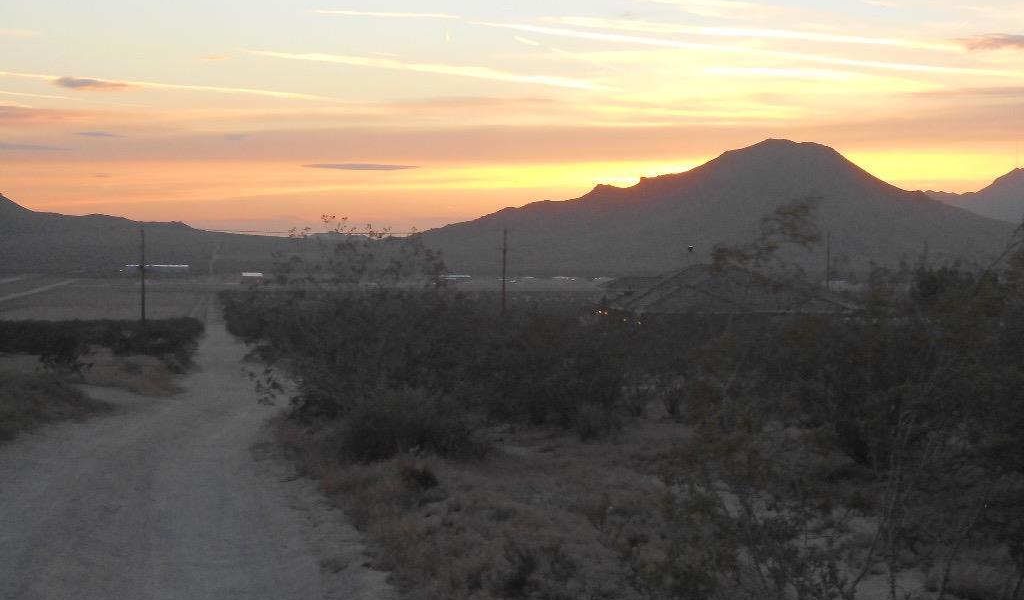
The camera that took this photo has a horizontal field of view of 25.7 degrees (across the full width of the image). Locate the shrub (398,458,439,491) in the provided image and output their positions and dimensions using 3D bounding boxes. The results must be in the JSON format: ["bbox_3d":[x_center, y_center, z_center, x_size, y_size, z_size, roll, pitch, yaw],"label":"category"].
[{"bbox_3d":[-0.873,1.630,21.000,0.374,0.299,0.355,0,1,0],"label":"shrub"}]

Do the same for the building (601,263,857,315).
[{"bbox_3d":[14.460,0.409,151.441,14.500,5.600,12.500,0,1,-8],"label":"building"}]

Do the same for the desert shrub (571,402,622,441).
[{"bbox_3d":[1.109,1.594,29.500,0.682,0.499,0.656,0,1,0],"label":"desert shrub"}]

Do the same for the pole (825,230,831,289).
[{"bbox_3d":[34.382,-2.561,245.000,0.300,10.000,0.300,0,1,0],"label":"pole"}]

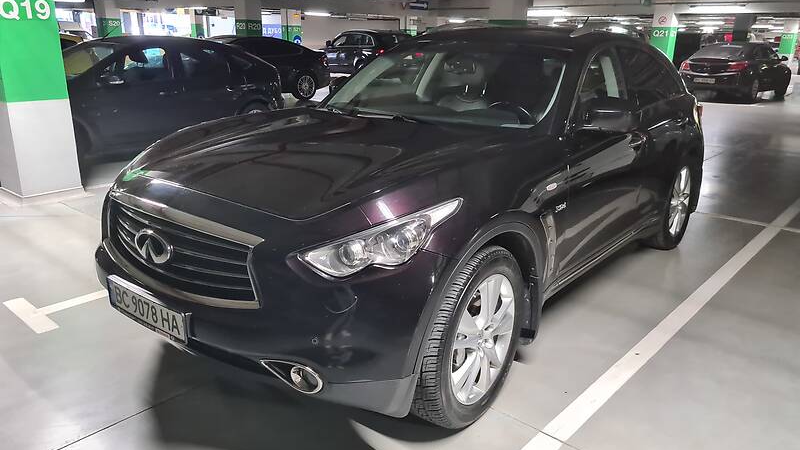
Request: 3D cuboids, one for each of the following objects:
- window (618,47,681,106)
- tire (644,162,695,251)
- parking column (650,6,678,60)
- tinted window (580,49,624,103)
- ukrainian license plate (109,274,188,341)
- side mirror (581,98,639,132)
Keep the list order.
[{"bbox_3d":[1.723,-1.016,4.101,0.090,0.410,1.120,-16,2,42],"label":"window"},{"bbox_3d":[2.069,-0.210,4.676,0.265,0.765,0.765,14,22,36],"label":"tire"},{"bbox_3d":[7.481,-5.018,17.153,0.510,2.600,0.510,16,23,40],"label":"parking column"},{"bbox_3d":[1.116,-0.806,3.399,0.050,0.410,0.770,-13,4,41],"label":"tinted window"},{"bbox_3d":[-0.956,0.314,2.254,0.530,0.120,0.025,14,21,36],"label":"ukrainian license plate"},{"bbox_3d":[1.028,-0.540,2.951,0.250,0.165,0.160,14,22,37],"label":"side mirror"}]

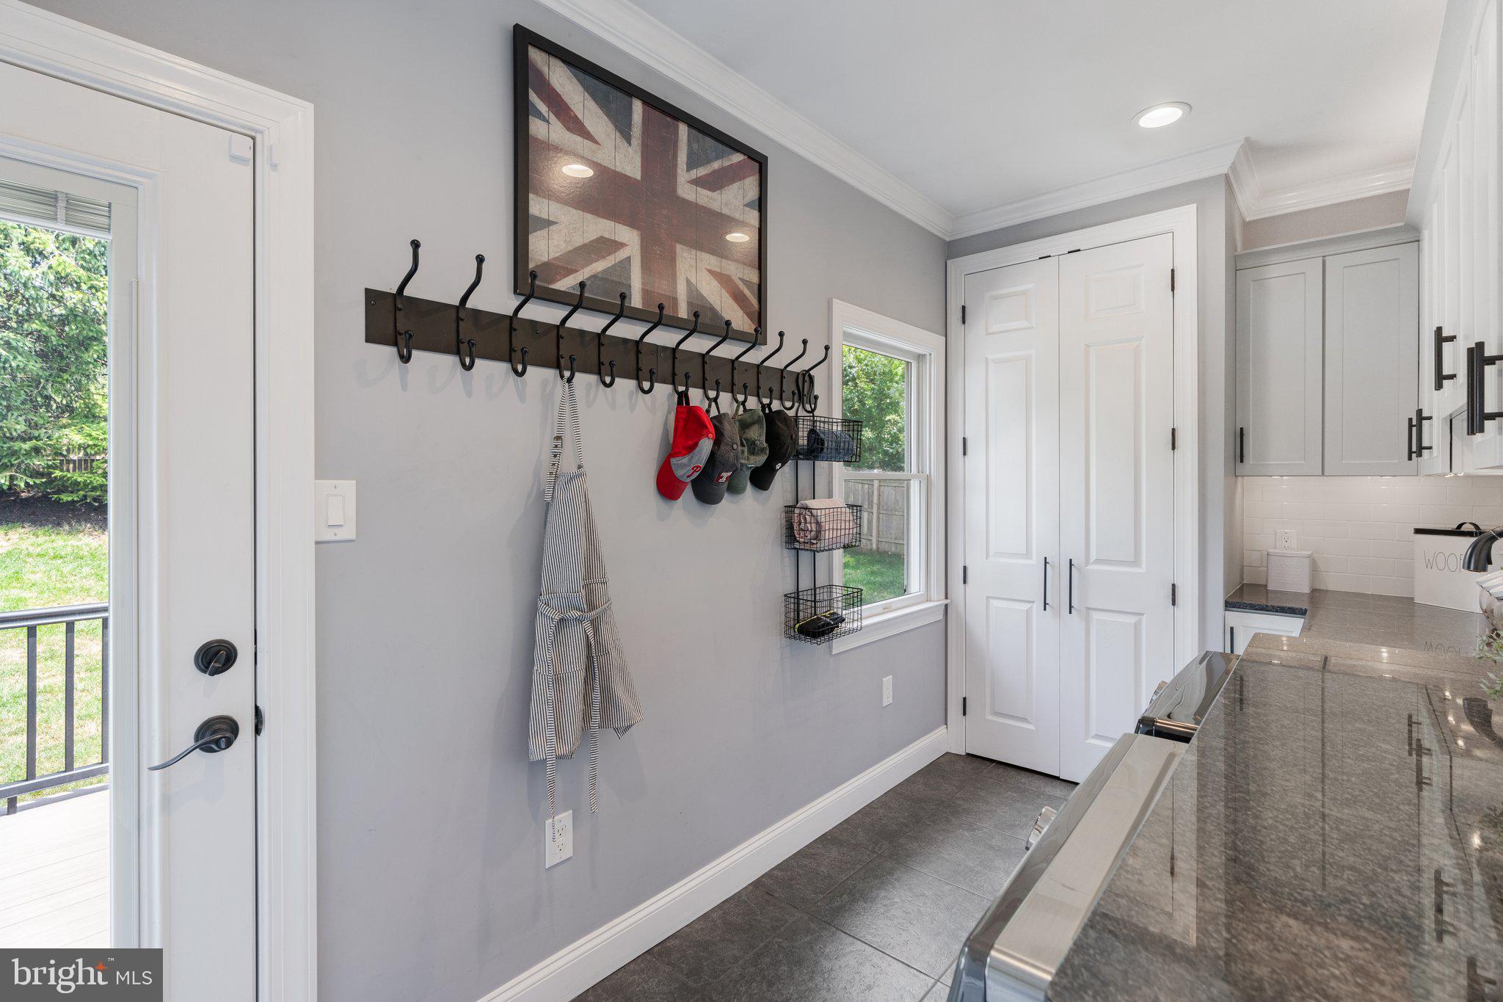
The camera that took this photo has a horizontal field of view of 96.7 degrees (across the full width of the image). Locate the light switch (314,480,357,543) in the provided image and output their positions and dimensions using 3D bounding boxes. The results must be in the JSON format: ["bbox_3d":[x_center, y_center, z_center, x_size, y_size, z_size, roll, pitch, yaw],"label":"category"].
[{"bbox_3d":[-0.871,0.022,1.401,0.012,0.123,0.076,1,1,43],"label":"light switch"}]

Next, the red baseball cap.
[{"bbox_3d":[-0.180,-0.144,2.012,0.135,0.270,0.170,11,7,39],"label":"red baseball cap"}]

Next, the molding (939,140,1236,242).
[{"bbox_3d":[1.462,-1.374,3.027,1.265,0.090,0.075,1,1,41],"label":"molding"}]

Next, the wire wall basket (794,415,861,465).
[{"bbox_3d":[0.274,-0.225,2.485,0.160,0.155,0.285,1,1,43],"label":"wire wall basket"}]

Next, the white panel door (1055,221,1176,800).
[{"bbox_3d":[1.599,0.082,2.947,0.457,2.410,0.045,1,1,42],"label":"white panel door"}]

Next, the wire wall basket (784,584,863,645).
[{"bbox_3d":[0.276,0.422,2.497,0.141,0.155,0.300,1,1,41],"label":"wire wall basket"}]

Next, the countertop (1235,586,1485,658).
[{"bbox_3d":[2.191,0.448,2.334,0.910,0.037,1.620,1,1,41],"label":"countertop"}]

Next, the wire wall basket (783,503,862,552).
[{"bbox_3d":[0.274,0.097,2.485,0.160,0.155,0.285,1,1,43],"label":"wire wall basket"}]

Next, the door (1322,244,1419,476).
[{"bbox_3d":[2.509,-0.560,2.707,0.280,0.920,0.021,1,1,41],"label":"door"}]

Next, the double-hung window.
[{"bbox_3d":[0.636,-0.113,3.067,0.120,1.416,1.010,1,1,43],"label":"double-hung window"}]

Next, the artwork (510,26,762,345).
[{"bbox_3d":[-0.275,-0.876,2.038,0.028,0.671,0.962,1,1,43],"label":"artwork"}]

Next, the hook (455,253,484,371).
[{"bbox_3d":[-0.648,-0.432,1.544,0.105,0.258,0.024,1,1,43],"label":"hook"}]

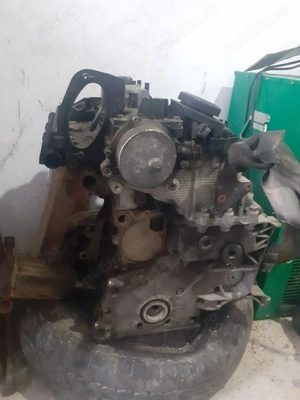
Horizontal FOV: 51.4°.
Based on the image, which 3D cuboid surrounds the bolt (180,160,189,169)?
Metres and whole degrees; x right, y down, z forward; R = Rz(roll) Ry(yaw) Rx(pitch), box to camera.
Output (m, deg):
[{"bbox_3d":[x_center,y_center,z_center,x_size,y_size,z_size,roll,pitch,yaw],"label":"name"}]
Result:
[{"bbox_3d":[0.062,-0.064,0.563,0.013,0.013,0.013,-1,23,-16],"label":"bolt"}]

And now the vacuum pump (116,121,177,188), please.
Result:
[{"bbox_3d":[-0.007,-0.069,0.502,0.094,0.096,0.054,-1,23,-16],"label":"vacuum pump"}]

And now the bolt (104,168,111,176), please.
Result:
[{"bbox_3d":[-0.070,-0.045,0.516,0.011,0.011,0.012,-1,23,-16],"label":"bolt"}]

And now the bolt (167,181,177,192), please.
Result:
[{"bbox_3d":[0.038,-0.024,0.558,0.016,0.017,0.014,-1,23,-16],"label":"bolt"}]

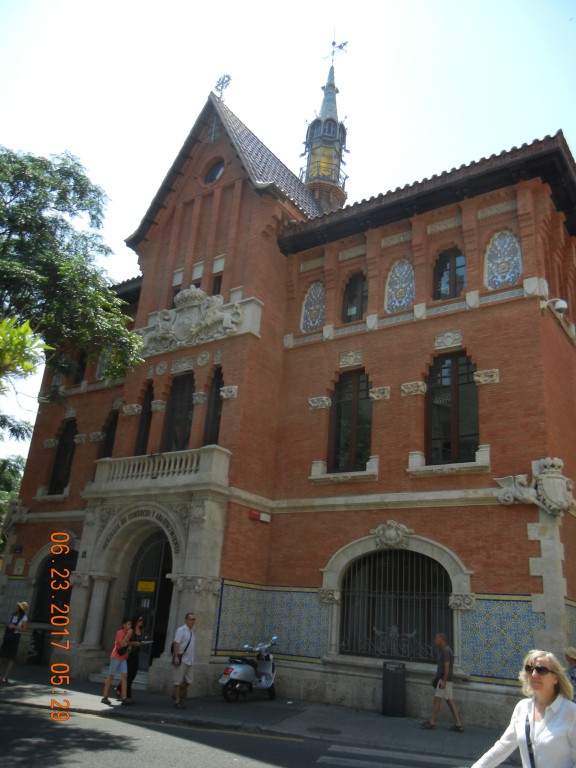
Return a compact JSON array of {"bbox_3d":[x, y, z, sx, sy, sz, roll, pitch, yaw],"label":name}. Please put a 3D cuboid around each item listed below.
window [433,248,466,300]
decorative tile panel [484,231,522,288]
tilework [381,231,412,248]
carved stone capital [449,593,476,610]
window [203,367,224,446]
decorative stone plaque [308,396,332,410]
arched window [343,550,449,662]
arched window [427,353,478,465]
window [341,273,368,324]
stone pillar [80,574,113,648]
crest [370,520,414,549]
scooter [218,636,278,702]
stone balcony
[{"bbox_3d":[4.428,-2.979,18.102,0.930,1.650,0.250,-10,-25,34],"label":"window"},{"bbox_3d":[5.545,-3.200,17.180,0.950,1.730,0.100,-10,-25,34],"label":"decorative tile panel"},{"bbox_3d":[3.197,-4.213,19.419,1.020,0.330,0.100,-10,-25,34],"label":"tilework"},{"bbox_3d":[3.865,4.818,14.712,0.600,0.335,0.250,-10,-25,34],"label":"carved stone capital"},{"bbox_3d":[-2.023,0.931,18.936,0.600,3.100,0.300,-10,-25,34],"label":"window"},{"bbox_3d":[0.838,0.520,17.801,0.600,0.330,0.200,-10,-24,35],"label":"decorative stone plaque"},{"bbox_3d":[2.323,4.805,14.528,2.580,2.200,0.300,-10,-24,34],"label":"arched window"},{"bbox_3d":[4.098,0.599,16.716,1.500,2.950,0.300,-10,-25,34],"label":"arched window"},{"bbox_3d":[1.837,-2.321,17.819,0.780,1.380,0.200,-10,-24,34],"label":"window"},{"bbox_3d":[-4.798,5.687,16.700,0.470,1.870,0.470,-10,-24,34],"label":"stone pillar"},{"bbox_3d":[2.307,3.330,14.719,0.980,0.610,0.300,-10,-24,34],"label":"crest"},{"bbox_3d":[-0.857,6.591,15.263,0.720,1.240,1.800,-13,-27,40],"label":"scooter"},{"bbox_3d":[-3.353,2.333,16.964,4.400,1.080,0.850,-10,-24,34],"label":"stone balcony"}]

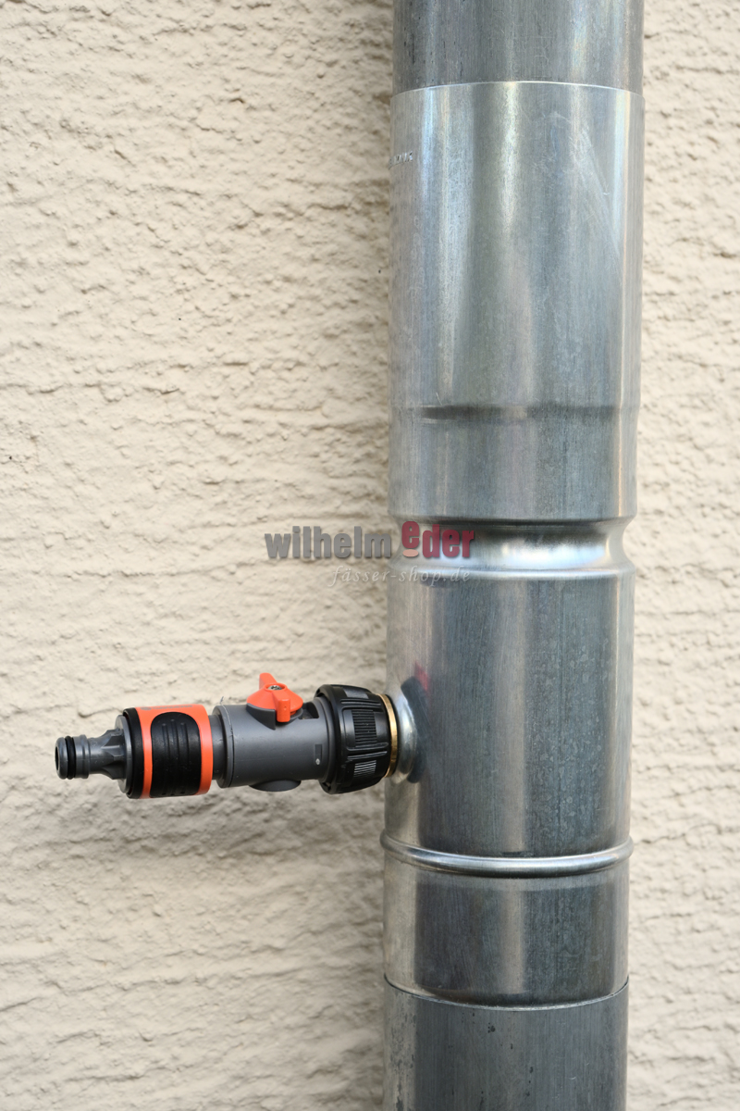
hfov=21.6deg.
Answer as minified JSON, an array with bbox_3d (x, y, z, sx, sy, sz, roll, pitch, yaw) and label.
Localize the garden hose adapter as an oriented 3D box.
[{"bbox_3d":[-0.056,0.074,0.763,0.132,0.045,0.043,-2,15,-16],"label":"garden hose adapter"}]

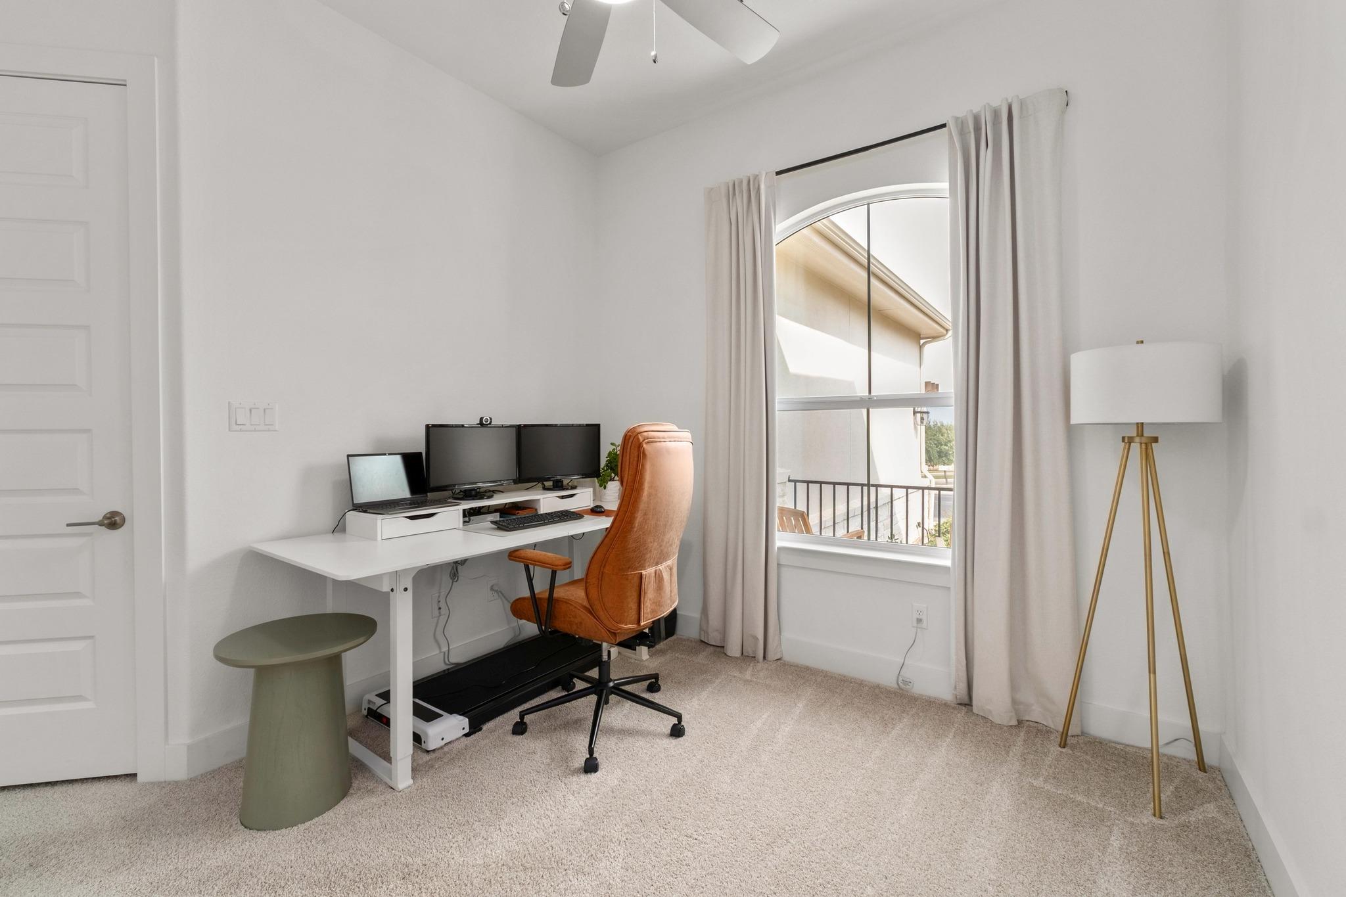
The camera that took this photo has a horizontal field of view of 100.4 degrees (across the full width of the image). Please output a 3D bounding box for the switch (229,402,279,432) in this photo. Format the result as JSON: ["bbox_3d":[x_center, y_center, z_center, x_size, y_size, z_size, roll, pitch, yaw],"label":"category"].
[{"bbox_3d":[-1.598,-0.119,2.144,0.010,0.114,0.162,1,2,35],"label":"switch"}]

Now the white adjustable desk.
[{"bbox_3d":[-0.782,0.755,2.656,0.764,0.808,1.792,1,2,35],"label":"white adjustable desk"}]

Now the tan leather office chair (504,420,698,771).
[{"bbox_3d":[-0.287,0.533,2.388,0.720,1.270,0.690,1,2,35],"label":"tan leather office chair"}]

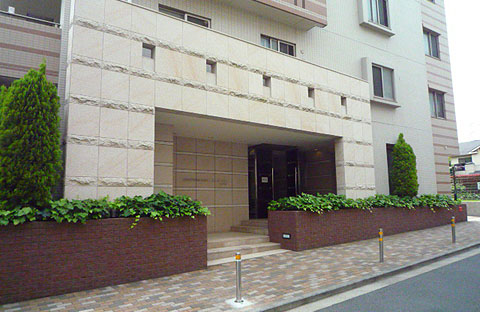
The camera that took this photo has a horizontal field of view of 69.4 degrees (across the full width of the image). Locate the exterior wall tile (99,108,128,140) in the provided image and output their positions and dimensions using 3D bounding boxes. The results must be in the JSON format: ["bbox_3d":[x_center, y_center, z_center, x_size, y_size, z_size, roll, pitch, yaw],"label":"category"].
[{"bbox_3d":[-2.399,-0.615,6.599,0.531,0.563,0.040,5,-9,-36],"label":"exterior wall tile"}]

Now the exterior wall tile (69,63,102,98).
[{"bbox_3d":[-2.837,-1.385,6.386,0.530,0.578,0.040,5,-9,-36],"label":"exterior wall tile"}]

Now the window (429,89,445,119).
[{"bbox_3d":[9.472,-2.499,16.711,1.360,1.360,0.120,4,-8,-33],"label":"window"}]

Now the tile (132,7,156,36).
[{"bbox_3d":[-2.063,-2.865,7.458,0.552,0.586,0.050,5,-9,-36],"label":"tile"}]

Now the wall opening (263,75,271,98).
[{"bbox_3d":[0.648,-1.806,9.129,0.269,0.579,0.210,5,-9,-36],"label":"wall opening"}]

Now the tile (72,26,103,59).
[{"bbox_3d":[-2.846,-2.117,6.484,0.530,0.579,0.040,5,-9,-36],"label":"tile"}]

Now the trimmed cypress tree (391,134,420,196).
[{"bbox_3d":[5.889,0.448,12.488,0.950,2.500,0.950,5,-9,-36],"label":"trimmed cypress tree"}]

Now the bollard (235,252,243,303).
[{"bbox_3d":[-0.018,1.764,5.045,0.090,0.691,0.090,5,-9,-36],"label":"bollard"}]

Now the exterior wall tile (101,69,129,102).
[{"bbox_3d":[-2.658,-1.470,7.432,0.583,0.634,0.030,5,-9,-36],"label":"exterior wall tile"}]

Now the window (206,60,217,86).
[{"bbox_3d":[-0.766,-2.118,8.988,0.320,0.650,0.150,5,-9,-36],"label":"window"}]

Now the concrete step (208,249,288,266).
[{"bbox_3d":[0.161,2.291,7.855,2.551,0.100,0.251,5,-9,-36],"label":"concrete step"}]

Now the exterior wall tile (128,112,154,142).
[{"bbox_3d":[-2.042,-0.595,7.180,0.552,0.600,0.050,5,-9,-36],"label":"exterior wall tile"}]

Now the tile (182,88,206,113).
[{"bbox_3d":[-1.042,-1.273,8.008,0.630,0.600,0.050,5,-9,-36],"label":"tile"}]

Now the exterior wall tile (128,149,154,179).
[{"bbox_3d":[-2.167,0.177,7.574,0.583,0.642,0.030,5,-9,-36],"label":"exterior wall tile"}]

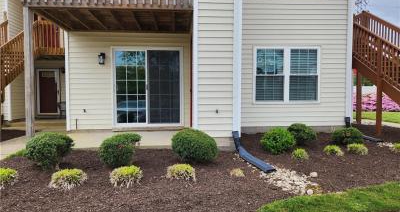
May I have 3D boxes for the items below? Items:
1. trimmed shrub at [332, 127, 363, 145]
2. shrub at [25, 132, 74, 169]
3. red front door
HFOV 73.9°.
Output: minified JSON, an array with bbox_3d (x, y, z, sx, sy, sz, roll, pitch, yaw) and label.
[{"bbox_3d":[3.163,0.633,5.700,0.600,0.410,0.580,0,3,-2],"label":"trimmed shrub"},{"bbox_3d":[-2.350,0.699,4.150,0.720,0.540,0.690,0,3,-2],"label":"shrub"},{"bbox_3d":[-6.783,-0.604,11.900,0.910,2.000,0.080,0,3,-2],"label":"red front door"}]

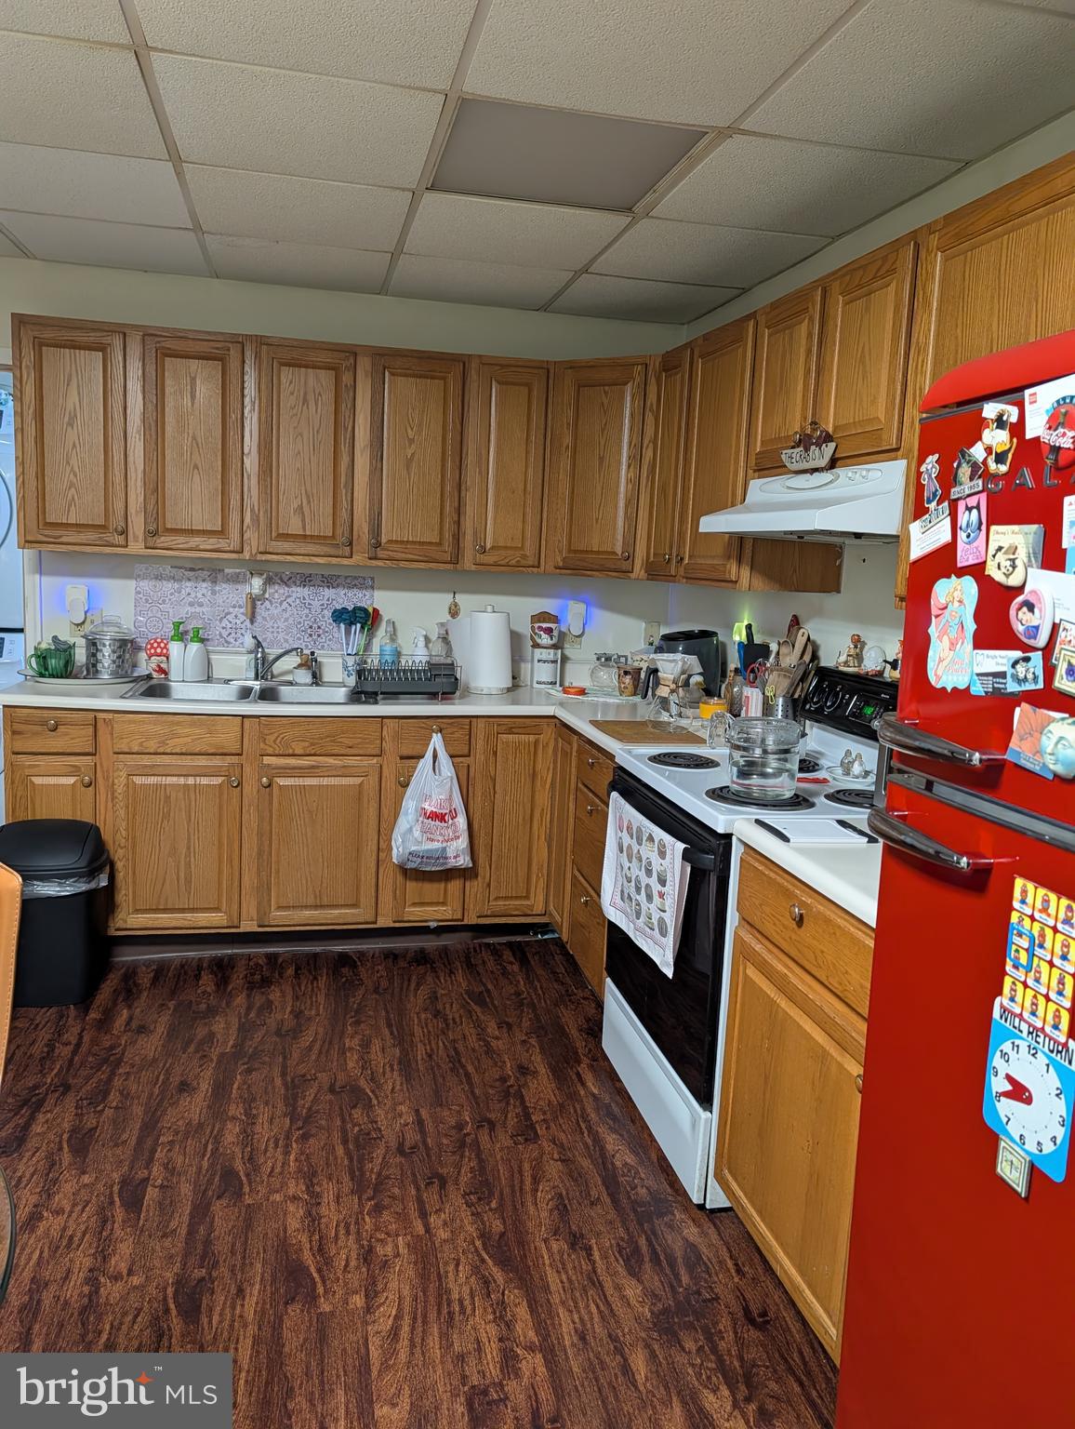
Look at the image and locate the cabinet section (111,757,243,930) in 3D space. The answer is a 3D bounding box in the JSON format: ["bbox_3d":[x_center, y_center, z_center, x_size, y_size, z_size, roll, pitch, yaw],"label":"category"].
[{"bbox_3d":[-1.260,0.394,3.579,0.410,0.600,0.550,0,10,-13],"label":"cabinet section"}]

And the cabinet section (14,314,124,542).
[{"bbox_3d":[-1.607,-0.961,3.515,0.352,0.755,0.325,0,10,-13],"label":"cabinet section"}]

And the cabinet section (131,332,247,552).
[{"bbox_3d":[-1.241,-0.959,3.602,0.355,0.747,0.325,0,10,-13],"label":"cabinet section"}]

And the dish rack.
[{"bbox_3d":[-0.470,-0.142,3.594,0.375,0.140,0.310,0,10,-13],"label":"dish rack"}]

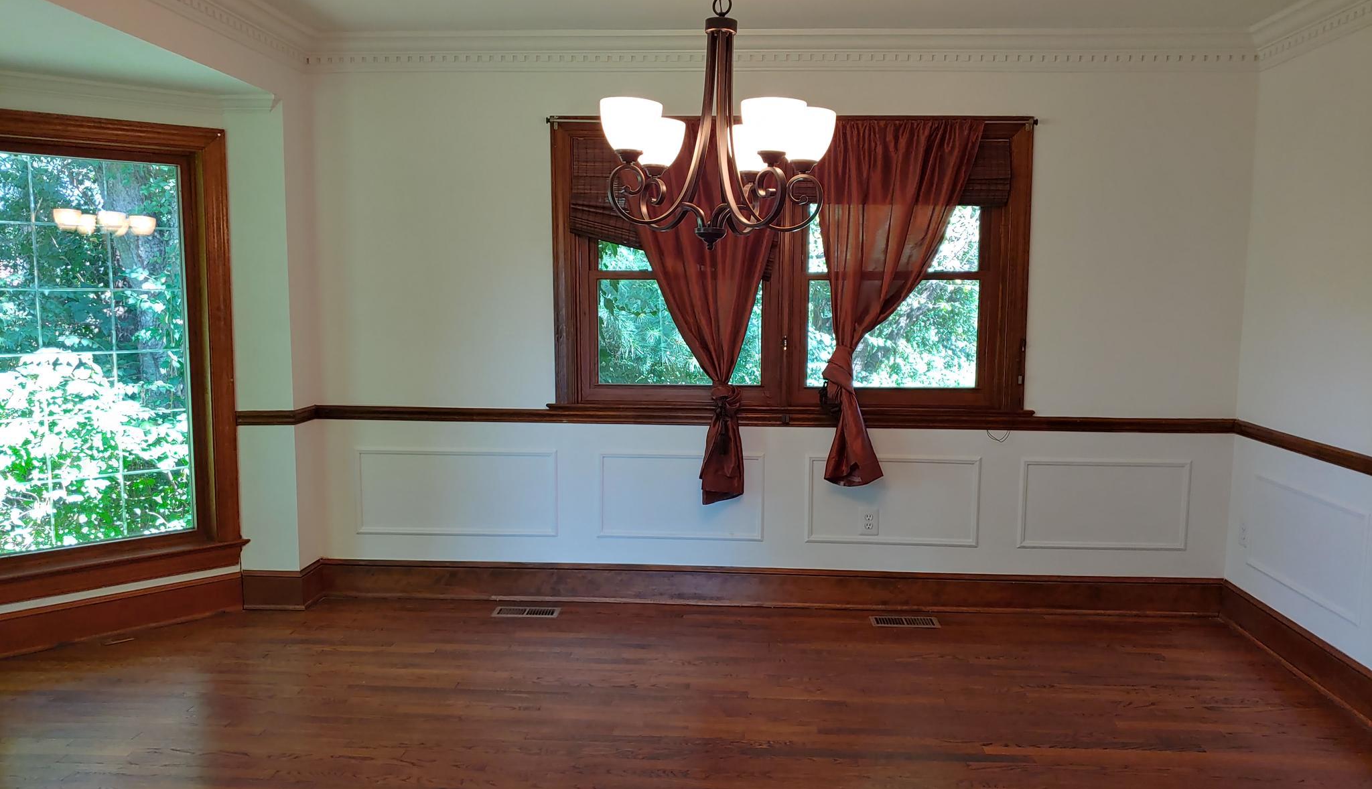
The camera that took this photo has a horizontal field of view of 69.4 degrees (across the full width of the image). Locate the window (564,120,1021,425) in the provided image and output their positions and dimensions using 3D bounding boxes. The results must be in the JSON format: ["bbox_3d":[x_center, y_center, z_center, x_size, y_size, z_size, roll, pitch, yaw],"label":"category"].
[{"bbox_3d":[0.439,-0.515,4.242,2.058,1.314,0.120,1,7,3],"label":"window"}]

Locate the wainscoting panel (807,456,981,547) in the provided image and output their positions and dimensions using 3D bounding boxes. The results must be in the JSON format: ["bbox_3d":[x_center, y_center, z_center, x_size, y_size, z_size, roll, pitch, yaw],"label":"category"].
[{"bbox_3d":[0.904,0.467,4.329,0.754,0.393,0.025,1,7,3],"label":"wainscoting panel"}]

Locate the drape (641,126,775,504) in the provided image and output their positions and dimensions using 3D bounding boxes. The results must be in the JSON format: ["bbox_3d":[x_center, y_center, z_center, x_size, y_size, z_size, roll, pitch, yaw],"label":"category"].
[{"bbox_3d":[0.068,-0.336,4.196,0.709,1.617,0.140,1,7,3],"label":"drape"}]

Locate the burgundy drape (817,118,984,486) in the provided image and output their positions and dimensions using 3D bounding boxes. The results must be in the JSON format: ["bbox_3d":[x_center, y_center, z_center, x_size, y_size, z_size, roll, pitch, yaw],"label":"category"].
[{"bbox_3d":[0.879,-0.368,4.152,0.673,1.548,0.140,1,7,3],"label":"burgundy drape"}]

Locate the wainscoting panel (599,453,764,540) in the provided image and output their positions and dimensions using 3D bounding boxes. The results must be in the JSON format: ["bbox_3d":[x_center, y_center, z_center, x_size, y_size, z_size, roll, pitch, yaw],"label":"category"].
[{"bbox_3d":[-0.024,0.453,4.374,0.730,0.383,0.025,1,7,3],"label":"wainscoting panel"}]

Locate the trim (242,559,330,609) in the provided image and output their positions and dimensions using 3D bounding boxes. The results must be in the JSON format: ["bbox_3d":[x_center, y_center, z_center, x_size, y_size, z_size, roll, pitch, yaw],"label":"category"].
[{"bbox_3d":[-1.786,0.849,4.422,0.300,0.173,0.194,1,7,3],"label":"trim"}]

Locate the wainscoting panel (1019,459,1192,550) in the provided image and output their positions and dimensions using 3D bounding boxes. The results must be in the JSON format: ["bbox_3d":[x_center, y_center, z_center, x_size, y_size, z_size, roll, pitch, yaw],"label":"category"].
[{"bbox_3d":[1.810,0.481,4.285,0.723,0.390,0.025,1,7,3],"label":"wainscoting panel"}]

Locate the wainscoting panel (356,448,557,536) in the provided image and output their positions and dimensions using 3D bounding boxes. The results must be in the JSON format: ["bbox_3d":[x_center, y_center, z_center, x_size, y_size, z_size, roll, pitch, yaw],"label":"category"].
[{"bbox_3d":[-1.024,0.440,4.422,0.909,0.386,0.025,1,7,3],"label":"wainscoting panel"}]

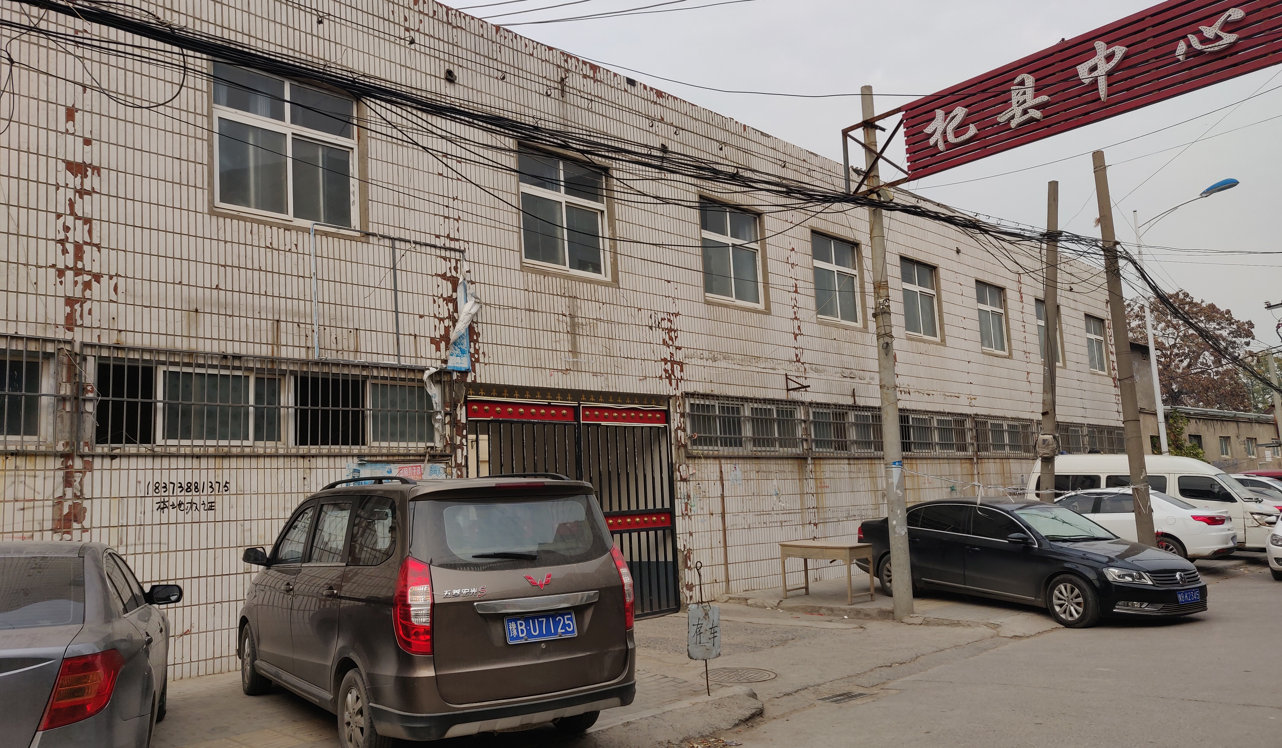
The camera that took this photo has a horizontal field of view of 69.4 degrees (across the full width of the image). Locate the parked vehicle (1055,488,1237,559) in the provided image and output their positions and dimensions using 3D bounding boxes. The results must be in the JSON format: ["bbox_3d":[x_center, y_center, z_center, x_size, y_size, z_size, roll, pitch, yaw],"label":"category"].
[{"bbox_3d":[8.823,2.922,17.734,4.560,1.480,1.800,-6,-8,44],"label":"parked vehicle"}]

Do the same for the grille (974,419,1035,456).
[{"bbox_3d":[8.460,1.477,21.306,3.050,0.950,0.080,5,-11,-44],"label":"grille"}]

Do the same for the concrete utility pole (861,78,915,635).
[{"bbox_3d":[3.179,-0.431,12.080,0.235,6.992,0.235,6,-11,-44],"label":"concrete utility pole"}]

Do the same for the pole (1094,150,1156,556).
[{"bbox_3d":[7.503,-0.141,14.384,0.275,6.950,0.275,6,-11,-44],"label":"pole"}]

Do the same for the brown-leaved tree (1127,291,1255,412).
[{"bbox_3d":[26.117,1.436,45.000,7.000,11.000,6.800,5,-12,-45],"label":"brown-leaved tree"}]

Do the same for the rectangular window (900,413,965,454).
[{"bbox_3d":[6.010,1.263,18.865,2.780,0.800,0.120,5,-12,-45],"label":"rectangular window"}]

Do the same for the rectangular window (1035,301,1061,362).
[{"bbox_3d":[10.581,-1.024,24.093,1.580,1.690,0.150,5,-11,-44],"label":"rectangular window"}]

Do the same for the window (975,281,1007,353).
[{"bbox_3d":[8.213,-1.248,21.762,1.620,1.700,0.150,5,-11,-44],"label":"window"}]

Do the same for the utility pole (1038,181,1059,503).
[{"bbox_3d":[6.881,0.085,15.575,0.250,6.920,0.250,12,-11,-43],"label":"utility pole"}]

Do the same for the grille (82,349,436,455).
[{"bbox_3d":[-3.559,0.332,9.289,3.650,0.970,0.080,5,-12,-45],"label":"grille"}]

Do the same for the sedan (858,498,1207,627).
[{"bbox_3d":[5.114,2.445,12.781,1.860,1.475,4.860,2,-5,-30],"label":"sedan"}]

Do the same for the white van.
[{"bbox_3d":[10.835,2.778,19.639,1.720,2.120,4.900,5,-8,-43],"label":"white van"}]

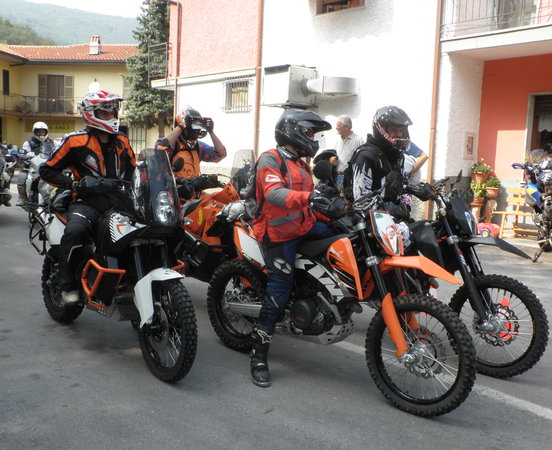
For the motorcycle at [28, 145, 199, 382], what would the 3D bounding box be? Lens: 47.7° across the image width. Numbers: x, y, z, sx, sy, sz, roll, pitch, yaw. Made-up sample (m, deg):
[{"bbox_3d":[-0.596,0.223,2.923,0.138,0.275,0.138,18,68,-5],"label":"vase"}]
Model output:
[{"bbox_3d":[-1.216,0.196,4.552,0.880,1.450,2.270,-3,8,-42],"label":"motorcycle"}]

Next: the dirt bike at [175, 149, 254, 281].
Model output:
[{"bbox_3d":[-0.649,0.032,5.829,2.250,1.420,0.870,8,8,44],"label":"dirt bike"}]

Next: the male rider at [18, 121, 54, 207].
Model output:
[{"bbox_3d":[-4.375,-1.096,11.400,0.750,1.520,0.750,-1,7,-30],"label":"male rider"}]

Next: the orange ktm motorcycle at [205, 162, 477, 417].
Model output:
[{"bbox_3d":[0.295,0.334,4.073,2.210,1.360,0.860,8,8,44],"label":"orange ktm motorcycle"}]

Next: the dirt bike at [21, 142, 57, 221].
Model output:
[{"bbox_3d":[-4.060,-0.750,10.650,0.830,1.330,2.100,-1,6,-26],"label":"dirt bike"}]

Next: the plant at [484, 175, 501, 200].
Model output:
[{"bbox_3d":[3.365,-0.591,9.700,0.260,0.350,0.260,-2,8,-39],"label":"plant"}]

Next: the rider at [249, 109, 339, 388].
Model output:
[{"bbox_3d":[0.165,0.125,4.050,0.730,1.750,0.700,-3,7,-44],"label":"rider"}]

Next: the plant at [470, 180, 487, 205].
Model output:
[{"bbox_3d":[3.030,-0.475,9.300,0.250,0.400,0.250,0,5,-18],"label":"plant"}]

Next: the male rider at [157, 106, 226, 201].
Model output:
[{"bbox_3d":[-0.815,-0.225,5.950,0.750,1.750,0.650,-2,8,-38],"label":"male rider"}]

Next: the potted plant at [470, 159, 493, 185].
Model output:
[{"bbox_3d":[3.130,-0.810,9.500,0.320,0.400,0.320,0,5,-18],"label":"potted plant"}]

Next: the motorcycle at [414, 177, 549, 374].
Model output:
[{"bbox_3d":[0.960,0.290,4.600,0.840,1.270,2.200,-3,7,-44],"label":"motorcycle"}]

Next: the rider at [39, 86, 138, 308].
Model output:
[{"bbox_3d":[-1.340,-0.220,4.640,0.750,1.540,0.670,-3,7,-41],"label":"rider"}]

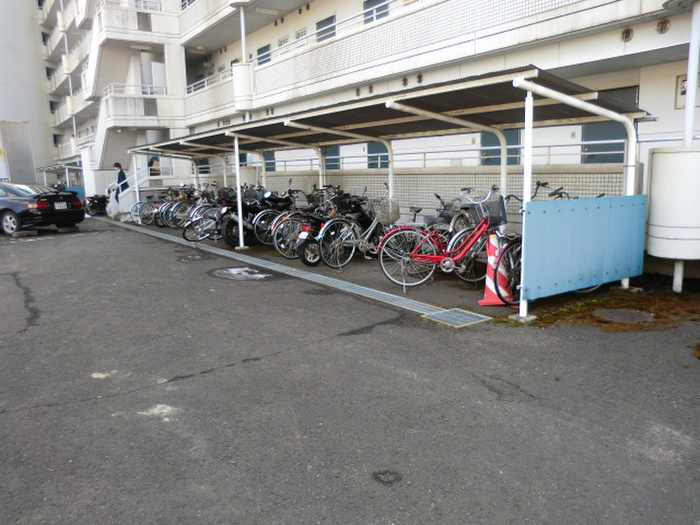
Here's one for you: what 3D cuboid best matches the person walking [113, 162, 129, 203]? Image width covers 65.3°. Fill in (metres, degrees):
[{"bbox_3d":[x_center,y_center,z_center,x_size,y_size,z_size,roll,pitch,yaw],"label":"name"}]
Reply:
[{"bbox_3d":[-7.584,-2.448,18.024,0.550,1.660,0.500,-7,11,-34],"label":"person walking"}]

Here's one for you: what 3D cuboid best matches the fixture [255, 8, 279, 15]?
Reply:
[{"bbox_3d":[-2.177,-6.608,14.364,0.630,0.080,0.120,-7,11,-34],"label":"fixture"}]

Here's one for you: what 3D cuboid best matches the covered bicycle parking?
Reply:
[{"bbox_3d":[-1.561,-1.499,10.997,2.240,2.202,14.044,-7,11,-34],"label":"covered bicycle parking"}]

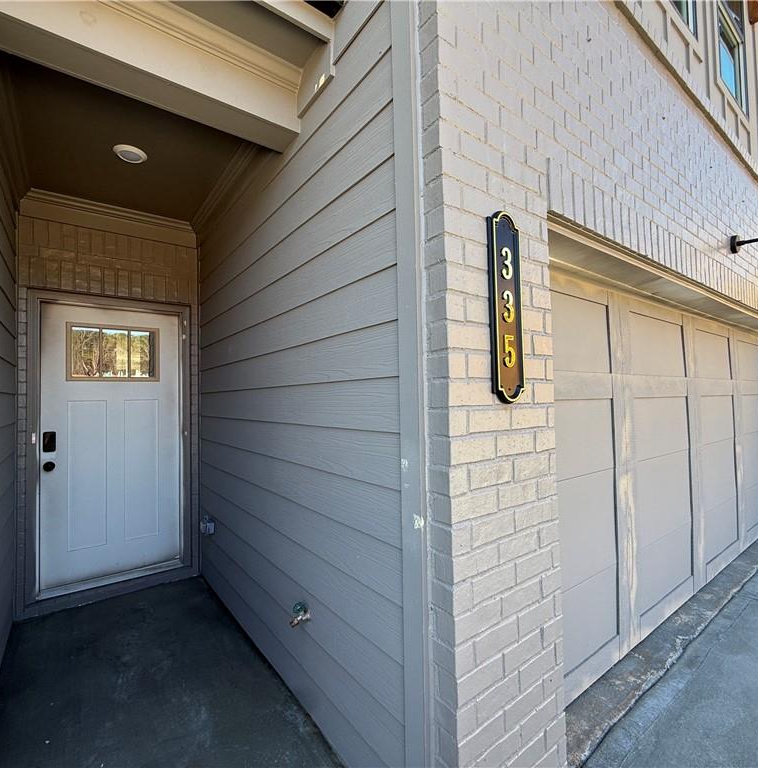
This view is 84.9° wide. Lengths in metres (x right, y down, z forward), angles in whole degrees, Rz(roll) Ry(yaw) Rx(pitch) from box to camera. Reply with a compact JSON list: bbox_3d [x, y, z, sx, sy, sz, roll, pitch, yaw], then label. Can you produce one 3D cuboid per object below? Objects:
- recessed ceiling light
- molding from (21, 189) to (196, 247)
[{"bbox_3d":[-1.475,-1.352,2.462,0.178,0.025,0.178,0,-2,-37],"label":"recessed ceiling light"},{"bbox_3d":[-1.977,-1.244,3.151,1.150,0.175,0.095,0,-2,-37],"label":"molding"}]

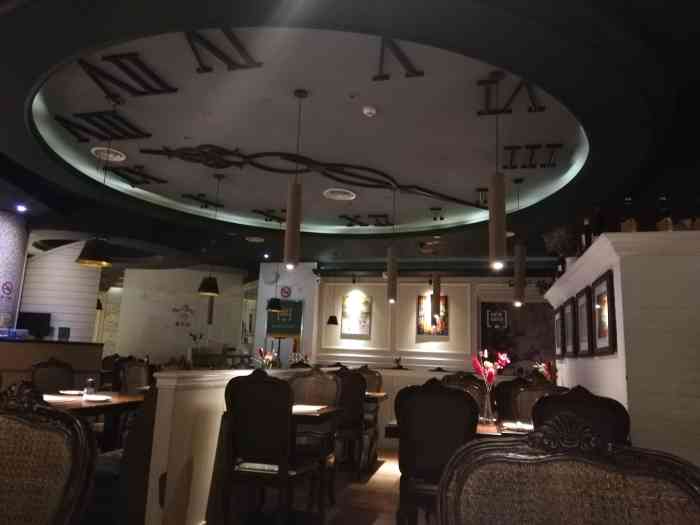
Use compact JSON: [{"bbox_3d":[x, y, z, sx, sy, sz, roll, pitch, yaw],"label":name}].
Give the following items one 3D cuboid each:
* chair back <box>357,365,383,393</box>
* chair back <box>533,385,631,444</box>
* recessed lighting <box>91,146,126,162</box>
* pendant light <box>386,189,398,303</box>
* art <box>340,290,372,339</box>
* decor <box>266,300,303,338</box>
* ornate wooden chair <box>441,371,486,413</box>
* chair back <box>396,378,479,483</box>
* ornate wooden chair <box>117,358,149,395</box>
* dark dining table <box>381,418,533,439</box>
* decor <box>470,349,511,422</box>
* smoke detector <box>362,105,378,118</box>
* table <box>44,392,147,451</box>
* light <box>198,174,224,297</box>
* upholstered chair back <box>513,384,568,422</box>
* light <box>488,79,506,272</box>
[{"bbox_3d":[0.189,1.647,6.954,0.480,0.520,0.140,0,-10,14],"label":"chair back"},{"bbox_3d":[1.330,1.273,3.067,0.520,1.080,0.580,0,-10,15],"label":"chair back"},{"bbox_3d":[-2.263,-0.997,4.924,0.310,0.050,0.310,0,-10,15],"label":"recessed lighting"},{"bbox_3d":[0.452,-0.176,5.423,0.100,1.230,0.100,0,-10,15],"label":"pendant light"},{"bbox_3d":[0.113,0.975,9.513,0.570,0.830,0.050,0,-10,14],"label":"art"},{"bbox_3d":[-1.175,1.004,9.431,0.680,0.650,0.060,0,-10,14],"label":"decor"},{"bbox_3d":[0.892,1.478,4.343,0.520,1.080,0.580,0,-10,15],"label":"ornate wooden chair"},{"bbox_3d":[0.524,1.020,3.170,0.490,0.640,0.150,0,-10,15],"label":"chair back"},{"bbox_3d":[-2.849,1.767,6.611,0.520,1.080,0.580,2,-11,2],"label":"ornate wooden chair"},{"bbox_3d":[1.044,1.525,3.589,1.500,0.750,0.850,0,-10,15],"label":"dark dining table"},{"bbox_3d":[1.032,0.922,3.896,0.310,0.540,0.280,0,-10,15],"label":"decor"},{"bbox_3d":[0.175,-1.283,4.477,0.112,0.048,0.112,0,-10,14],"label":"smoke detector"},{"bbox_3d":[-2.066,1.479,4.103,0.800,0.760,1.200,0,-10,14],"label":"table"},{"bbox_3d":[-1.517,-0.317,5.885,0.215,1.350,0.215,0,-10,14],"label":"light"},{"bbox_3d":[1.415,1.168,3.835,0.470,0.620,0.140,0,-11,10],"label":"upholstered chair back"},{"bbox_3d":[0.992,-0.617,3.522,0.105,1.340,0.105,0,-10,14],"label":"light"}]

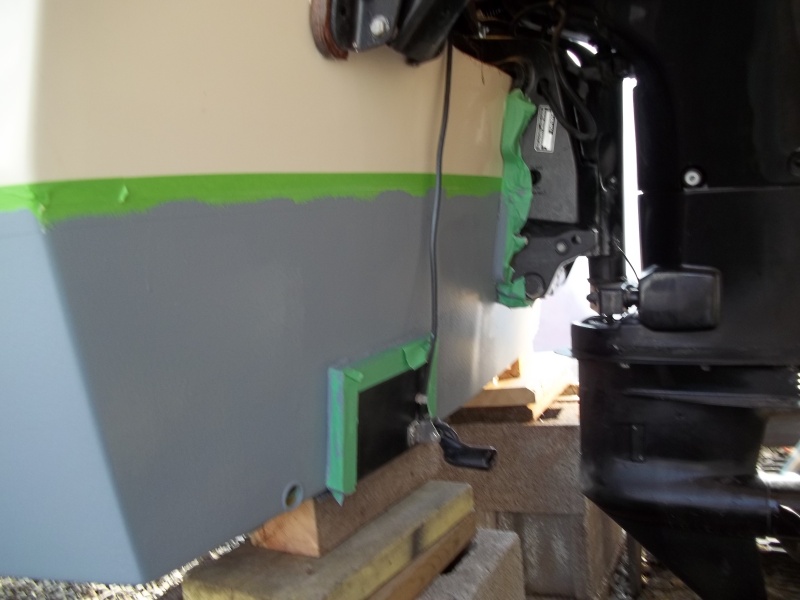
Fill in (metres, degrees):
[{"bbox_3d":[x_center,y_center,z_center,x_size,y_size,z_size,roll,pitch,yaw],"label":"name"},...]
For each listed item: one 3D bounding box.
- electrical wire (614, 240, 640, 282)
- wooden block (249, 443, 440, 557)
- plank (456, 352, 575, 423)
[{"bbox_3d":[0.420,-0.073,1.370,0.042,0.080,0.025,-4,6,33],"label":"electrical wire"},{"bbox_3d":[-0.088,0.312,1.265,0.142,0.090,0.353,-4,6,33],"label":"wooden block"},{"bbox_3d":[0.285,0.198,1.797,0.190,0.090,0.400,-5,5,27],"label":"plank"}]

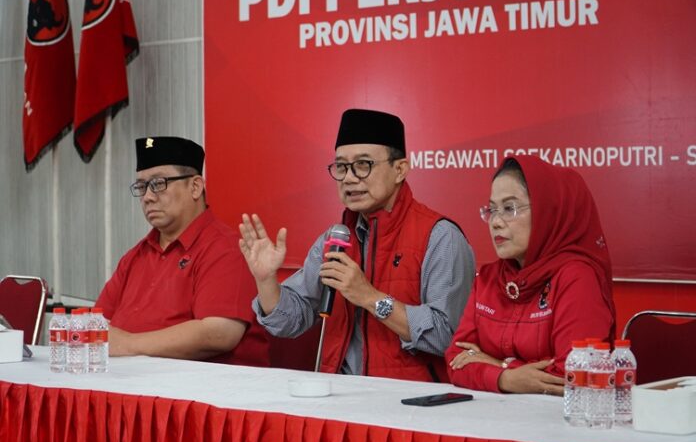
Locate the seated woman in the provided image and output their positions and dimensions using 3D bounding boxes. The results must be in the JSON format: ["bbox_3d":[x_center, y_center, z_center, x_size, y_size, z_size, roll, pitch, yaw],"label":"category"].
[{"bbox_3d":[0.434,0.494,3.513,0.470,1.304,0.640,1,1,38],"label":"seated woman"}]

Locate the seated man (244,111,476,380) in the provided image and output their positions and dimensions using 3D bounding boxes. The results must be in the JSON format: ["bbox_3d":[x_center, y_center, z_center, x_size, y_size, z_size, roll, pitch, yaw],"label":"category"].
[{"bbox_3d":[0.035,0.424,3.797,0.550,1.436,0.680,1,1,38],"label":"seated man"}]

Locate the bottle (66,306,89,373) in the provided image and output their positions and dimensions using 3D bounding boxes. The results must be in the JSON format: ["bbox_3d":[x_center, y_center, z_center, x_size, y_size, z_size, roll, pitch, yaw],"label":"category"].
[{"bbox_3d":[-0.700,0.308,3.800,0.057,0.169,0.057,0,1,0],"label":"bottle"}]

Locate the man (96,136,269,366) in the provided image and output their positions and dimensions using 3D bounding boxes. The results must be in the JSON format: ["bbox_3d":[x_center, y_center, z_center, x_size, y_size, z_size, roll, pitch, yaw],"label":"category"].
[{"bbox_3d":[-0.565,0.439,4.287,0.570,1.392,0.680,1,1,38],"label":"man"}]

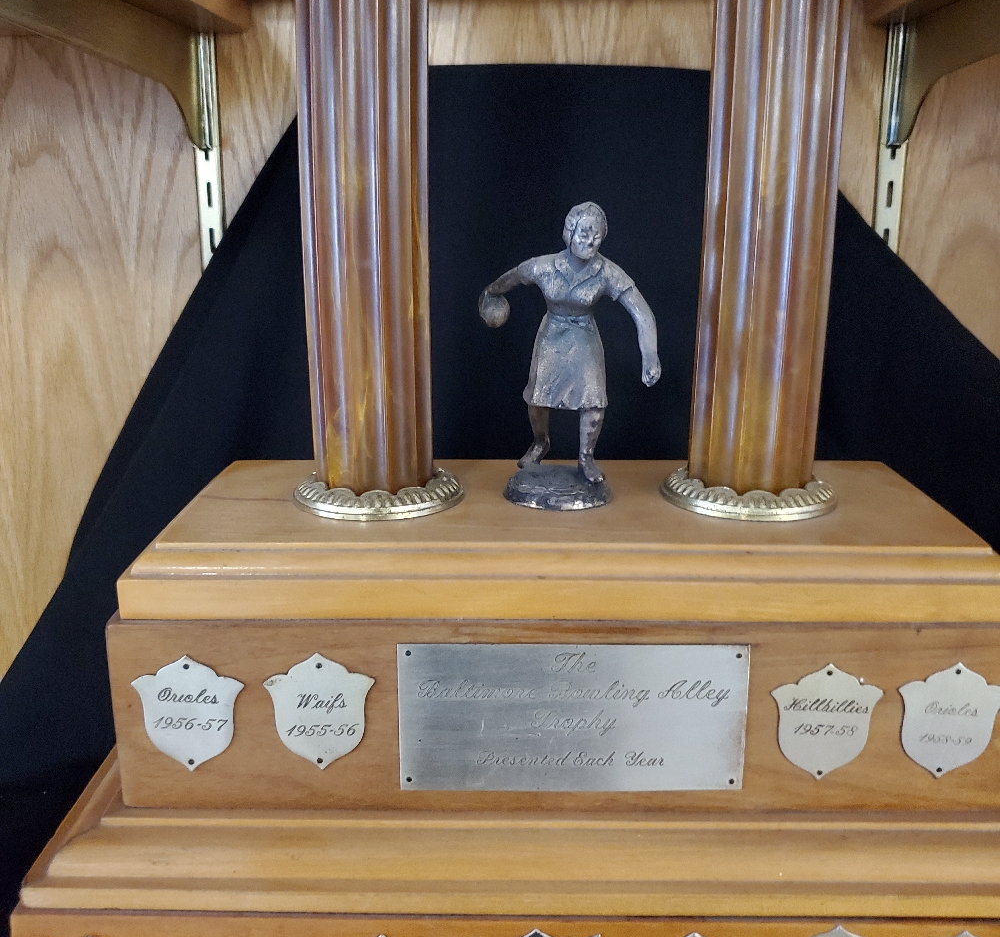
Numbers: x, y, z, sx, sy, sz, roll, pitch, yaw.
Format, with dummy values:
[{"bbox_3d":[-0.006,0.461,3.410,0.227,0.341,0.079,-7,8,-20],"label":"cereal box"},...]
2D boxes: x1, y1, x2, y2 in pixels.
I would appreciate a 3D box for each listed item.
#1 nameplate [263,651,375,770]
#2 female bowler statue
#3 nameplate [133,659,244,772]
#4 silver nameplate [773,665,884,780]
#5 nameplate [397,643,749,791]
[{"bbox_3d":[-0.063,0.086,0.352,0.039,0.045,0.002,0,14,0],"label":"nameplate"},{"bbox_3d":[0.027,-0.045,0.399,0.068,0.118,0.054,-2,14,-9],"label":"female bowler statue"},{"bbox_3d":[-0.109,0.087,0.353,0.040,0.045,0.002,0,14,0],"label":"nameplate"},{"bbox_3d":[0.114,0.090,0.351,0.039,0.045,0.002,0,14,0],"label":"silver nameplate"},{"bbox_3d":[0.026,0.088,0.352,0.123,0.057,0.002,0,14,0],"label":"nameplate"}]

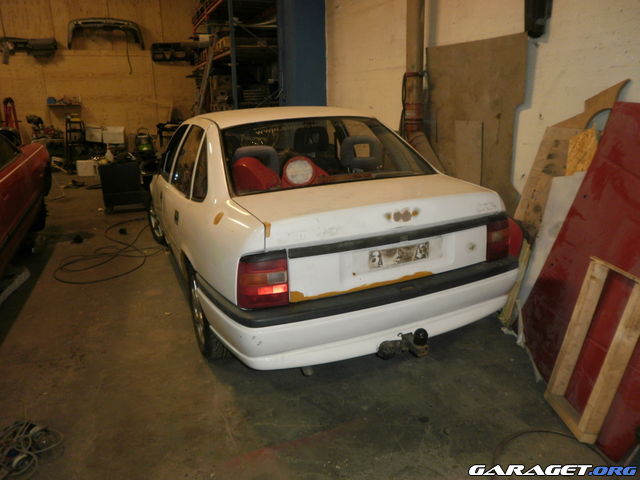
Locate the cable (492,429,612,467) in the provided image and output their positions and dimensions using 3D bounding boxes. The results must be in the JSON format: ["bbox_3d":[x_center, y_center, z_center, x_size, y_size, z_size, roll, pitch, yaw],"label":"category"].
[{"bbox_3d":[0.924,0.870,1.997,0.500,0.015,0.270,-2,15,0],"label":"cable"}]

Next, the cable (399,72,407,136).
[{"bbox_3d":[0.764,-1.254,4.450,0.090,0.620,0.100,-7,16,-19],"label":"cable"}]

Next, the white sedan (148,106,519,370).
[{"bbox_3d":[-0.481,-0.393,4.099,1.700,1.400,4.380,-8,17,-22],"label":"white sedan"}]

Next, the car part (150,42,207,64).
[{"bbox_3d":[-3.392,-4.614,11.836,1.400,0.450,0.380,-7,16,-19],"label":"car part"}]

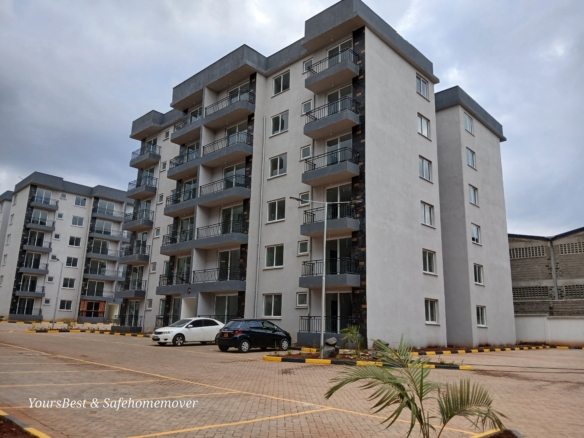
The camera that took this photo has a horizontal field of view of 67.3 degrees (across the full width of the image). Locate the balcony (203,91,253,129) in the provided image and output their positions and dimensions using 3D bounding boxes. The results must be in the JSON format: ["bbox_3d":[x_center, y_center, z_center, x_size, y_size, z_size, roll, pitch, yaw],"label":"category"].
[{"bbox_3d":[-4.467,-7.638,31.109,4.324,1.300,1.040,-11,-18,43],"label":"balcony"}]

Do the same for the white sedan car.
[{"bbox_3d":[-5.611,6.405,24.972,1.695,1.475,4.565,-11,-18,42],"label":"white sedan car"}]

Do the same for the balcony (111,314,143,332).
[{"bbox_3d":[-13.978,8.925,37.069,3.360,1.335,1.020,-11,-18,42],"label":"balcony"}]

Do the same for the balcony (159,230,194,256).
[{"bbox_3d":[-7.908,1.741,32.064,4.553,1.300,1.040,-11,-18,43],"label":"balcony"}]

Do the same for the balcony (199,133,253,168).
[{"bbox_3d":[-4.549,-4.719,30.421,4.324,1.300,1.040,-11,-18,43],"label":"balcony"}]

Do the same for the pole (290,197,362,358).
[{"bbox_3d":[1.299,2.185,16.865,2.963,6.112,0.300,3,-13,-6],"label":"pole"}]

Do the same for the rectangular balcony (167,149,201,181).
[{"bbox_3d":[-7.740,-4.135,33.369,4.650,1.414,0.980,-10,-17,43],"label":"rectangular balcony"}]

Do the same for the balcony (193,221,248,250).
[{"bbox_3d":[-4.670,1.135,29.016,4.327,1.414,0.980,-10,-17,43],"label":"balcony"}]

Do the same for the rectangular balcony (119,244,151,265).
[{"bbox_3d":[-13.670,3.130,38.148,3.455,1.369,1.023,-10,-17,43],"label":"rectangular balcony"}]

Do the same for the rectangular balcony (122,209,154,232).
[{"bbox_3d":[-13.738,0.199,39.301,3.457,1.300,1.050,-11,-18,43],"label":"rectangular balcony"}]

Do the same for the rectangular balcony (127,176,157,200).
[{"bbox_3d":[-13.495,-2.723,39.456,3.455,1.369,1.023,-10,-17,43],"label":"rectangular balcony"}]

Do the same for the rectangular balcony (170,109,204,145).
[{"bbox_3d":[-7.587,-7.009,34.043,4.394,1.377,1.110,-11,-18,42],"label":"rectangular balcony"}]

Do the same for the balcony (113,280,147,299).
[{"bbox_3d":[-13.887,6.037,37.761,3.360,1.362,1.020,-11,-18,42],"label":"balcony"}]

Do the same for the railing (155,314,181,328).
[{"bbox_3d":[-8.404,7.348,30.879,3.254,0.900,0.810,-11,-18,42],"label":"railing"}]

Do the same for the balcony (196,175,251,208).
[{"bbox_3d":[-4.582,-1.791,29.670,4.327,1.414,0.980,-10,-17,43],"label":"balcony"}]

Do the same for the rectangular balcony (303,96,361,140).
[{"bbox_3d":[2.241,-5.741,25.126,3.185,1.362,1.080,-11,-18,42],"label":"rectangular balcony"}]

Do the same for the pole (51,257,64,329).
[{"bbox_3d":[-22.335,7.088,41.605,0.200,6.400,0.550,-11,-18,42],"label":"pole"}]

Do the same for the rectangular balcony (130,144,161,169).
[{"bbox_3d":[-13.573,-5.639,40.677,3.457,1.300,1.050,-11,-18,43],"label":"rectangular balcony"}]

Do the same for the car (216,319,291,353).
[{"bbox_3d":[-1.705,5.679,21.479,1.695,1.500,3.900,-11,-18,44],"label":"car"}]

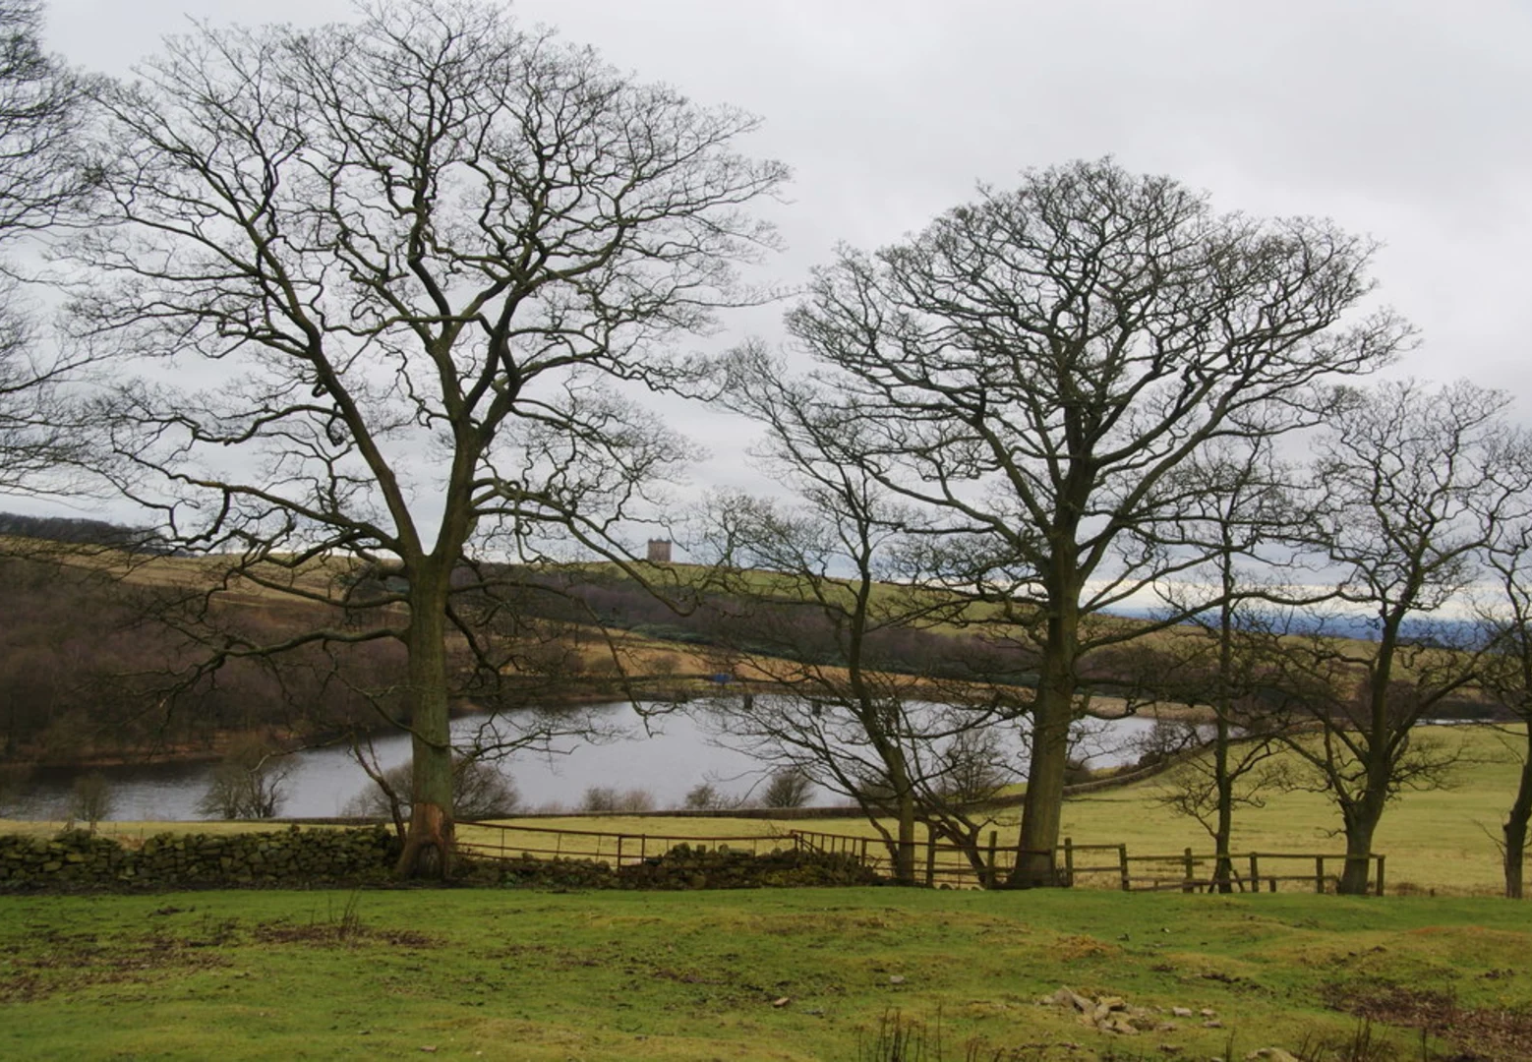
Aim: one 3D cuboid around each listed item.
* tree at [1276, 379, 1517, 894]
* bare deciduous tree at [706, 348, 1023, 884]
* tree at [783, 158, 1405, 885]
[{"bbox_3d":[14.626,2.444,43.000,5.520,11.970,5.700,1,-2,0],"label":"tree"},{"bbox_3d":[2.219,1.924,42.000,7.090,12.160,7.000,1,-2,0],"label":"bare deciduous tree"},{"bbox_3d":[7.254,-0.206,41.000,13.630,16.100,13.000,1,-2,0],"label":"tree"}]

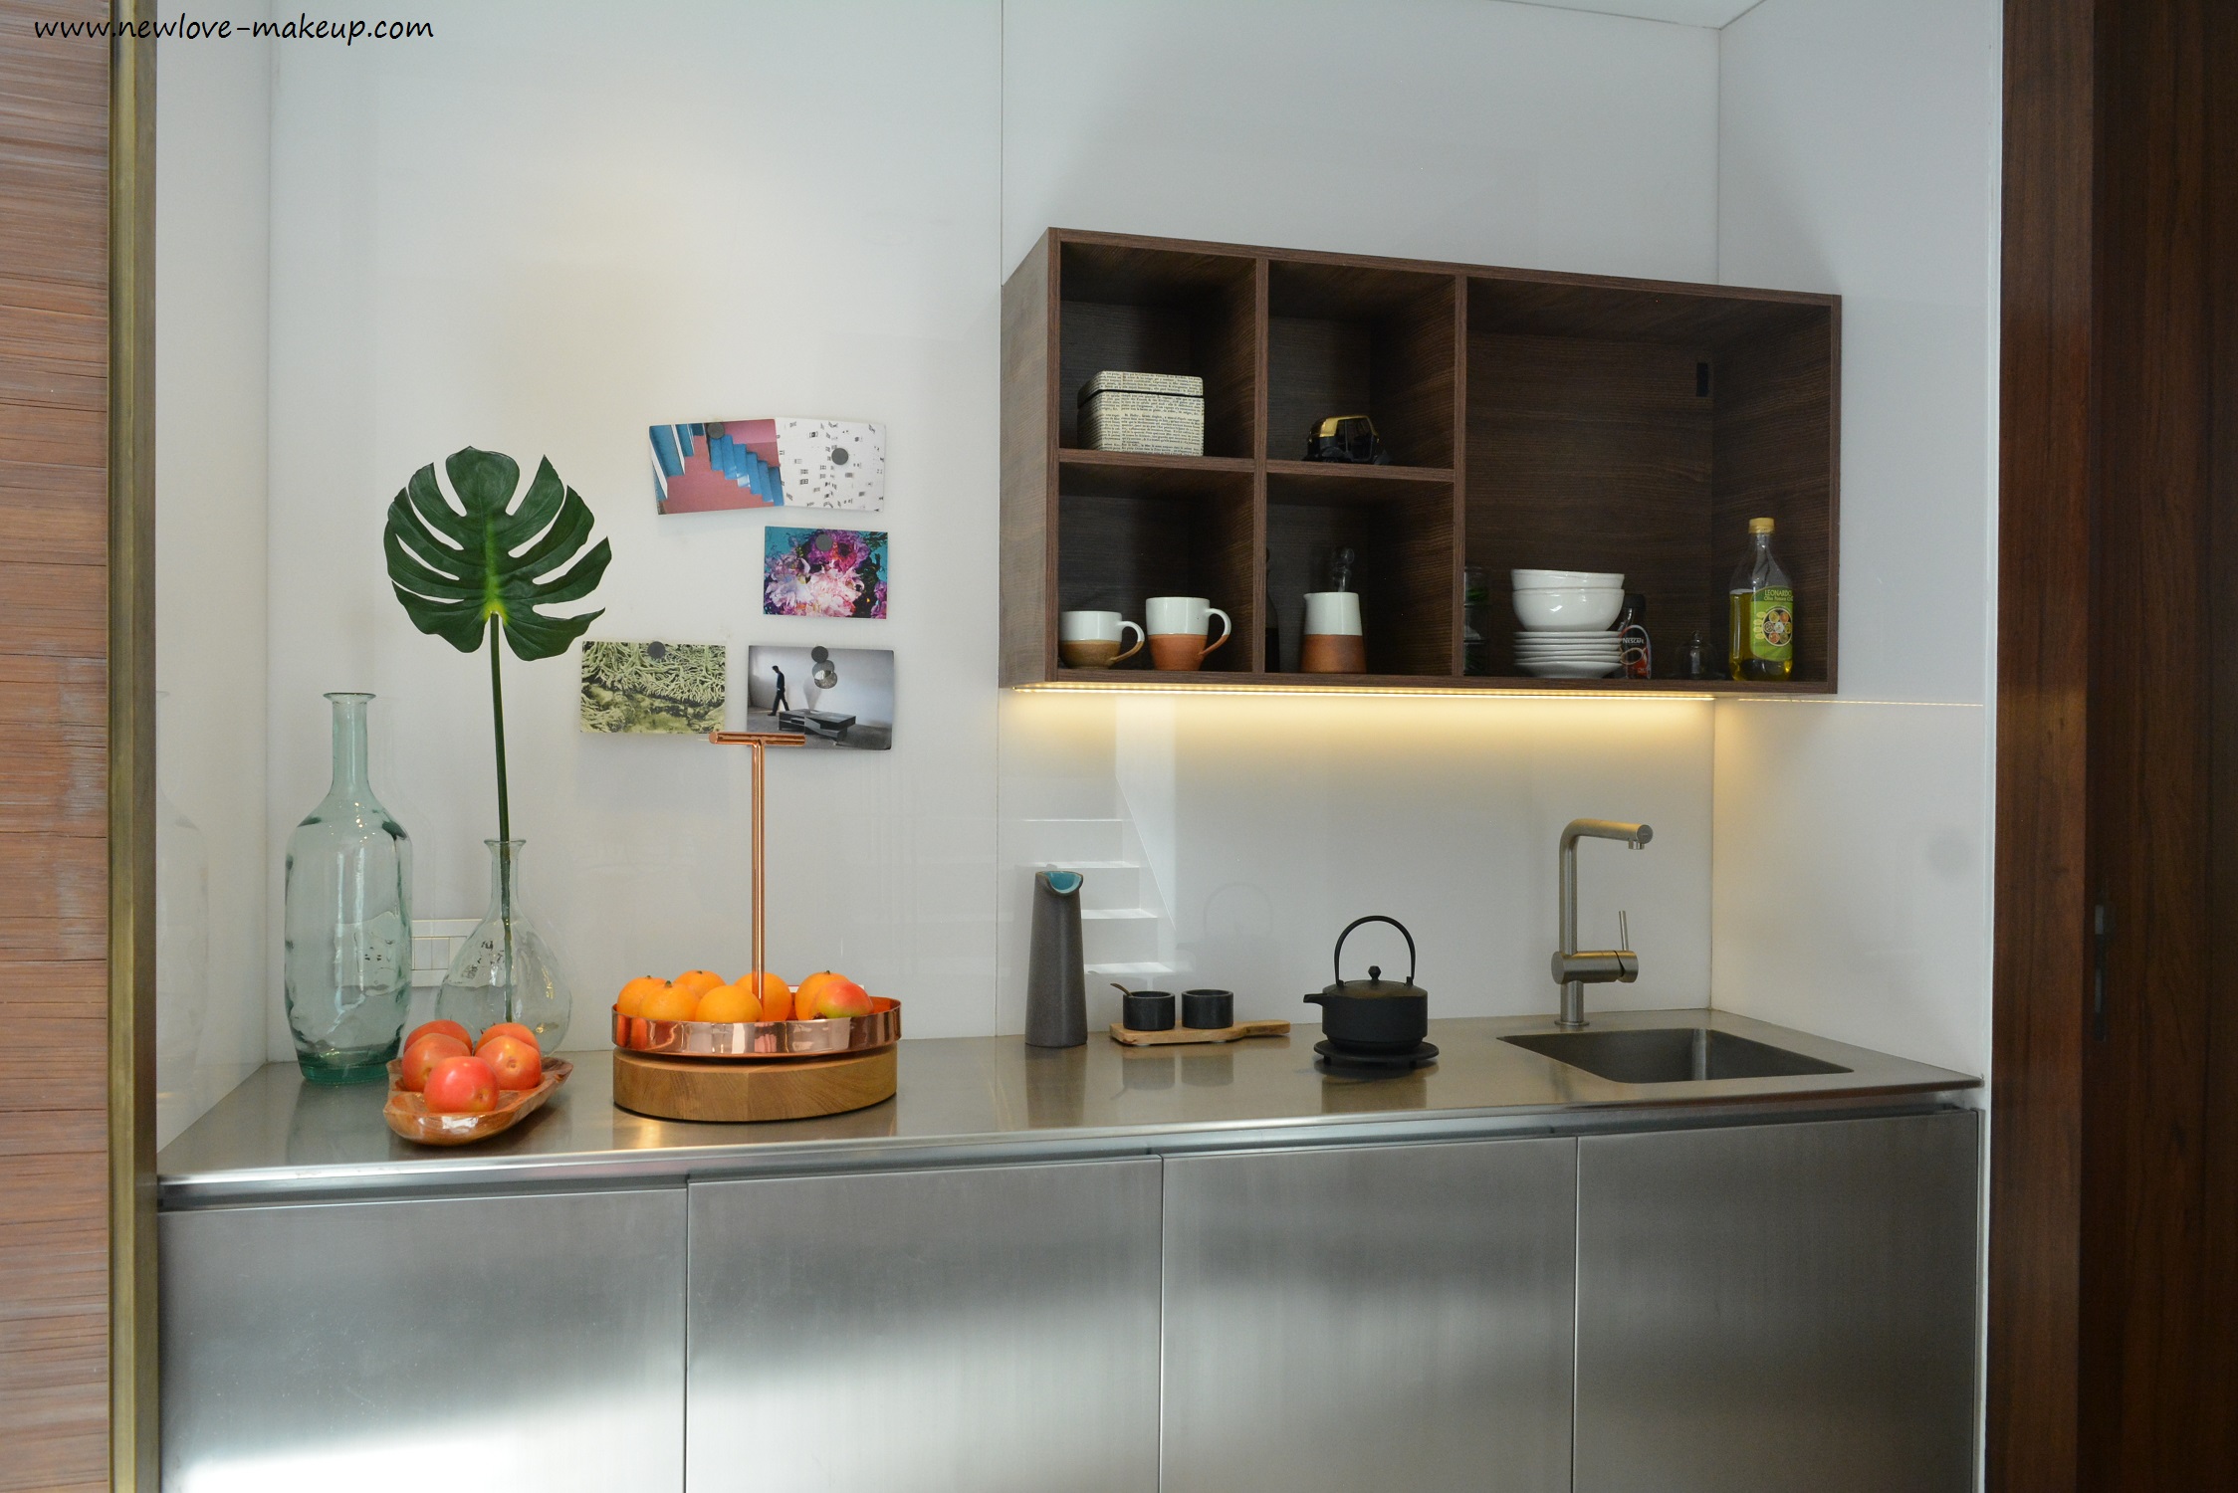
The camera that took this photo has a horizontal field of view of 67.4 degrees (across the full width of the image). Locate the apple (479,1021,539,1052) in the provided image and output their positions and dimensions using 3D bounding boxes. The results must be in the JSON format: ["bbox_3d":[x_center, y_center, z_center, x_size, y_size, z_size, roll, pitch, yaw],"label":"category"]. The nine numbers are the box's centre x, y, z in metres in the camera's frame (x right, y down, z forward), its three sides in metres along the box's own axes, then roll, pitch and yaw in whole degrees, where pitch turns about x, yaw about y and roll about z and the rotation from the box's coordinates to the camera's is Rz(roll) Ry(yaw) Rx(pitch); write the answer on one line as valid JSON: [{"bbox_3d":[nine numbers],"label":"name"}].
[{"bbox_3d":[-0.741,0.374,2.042,0.081,0.074,0.081,0,0,-15],"label":"apple"}]

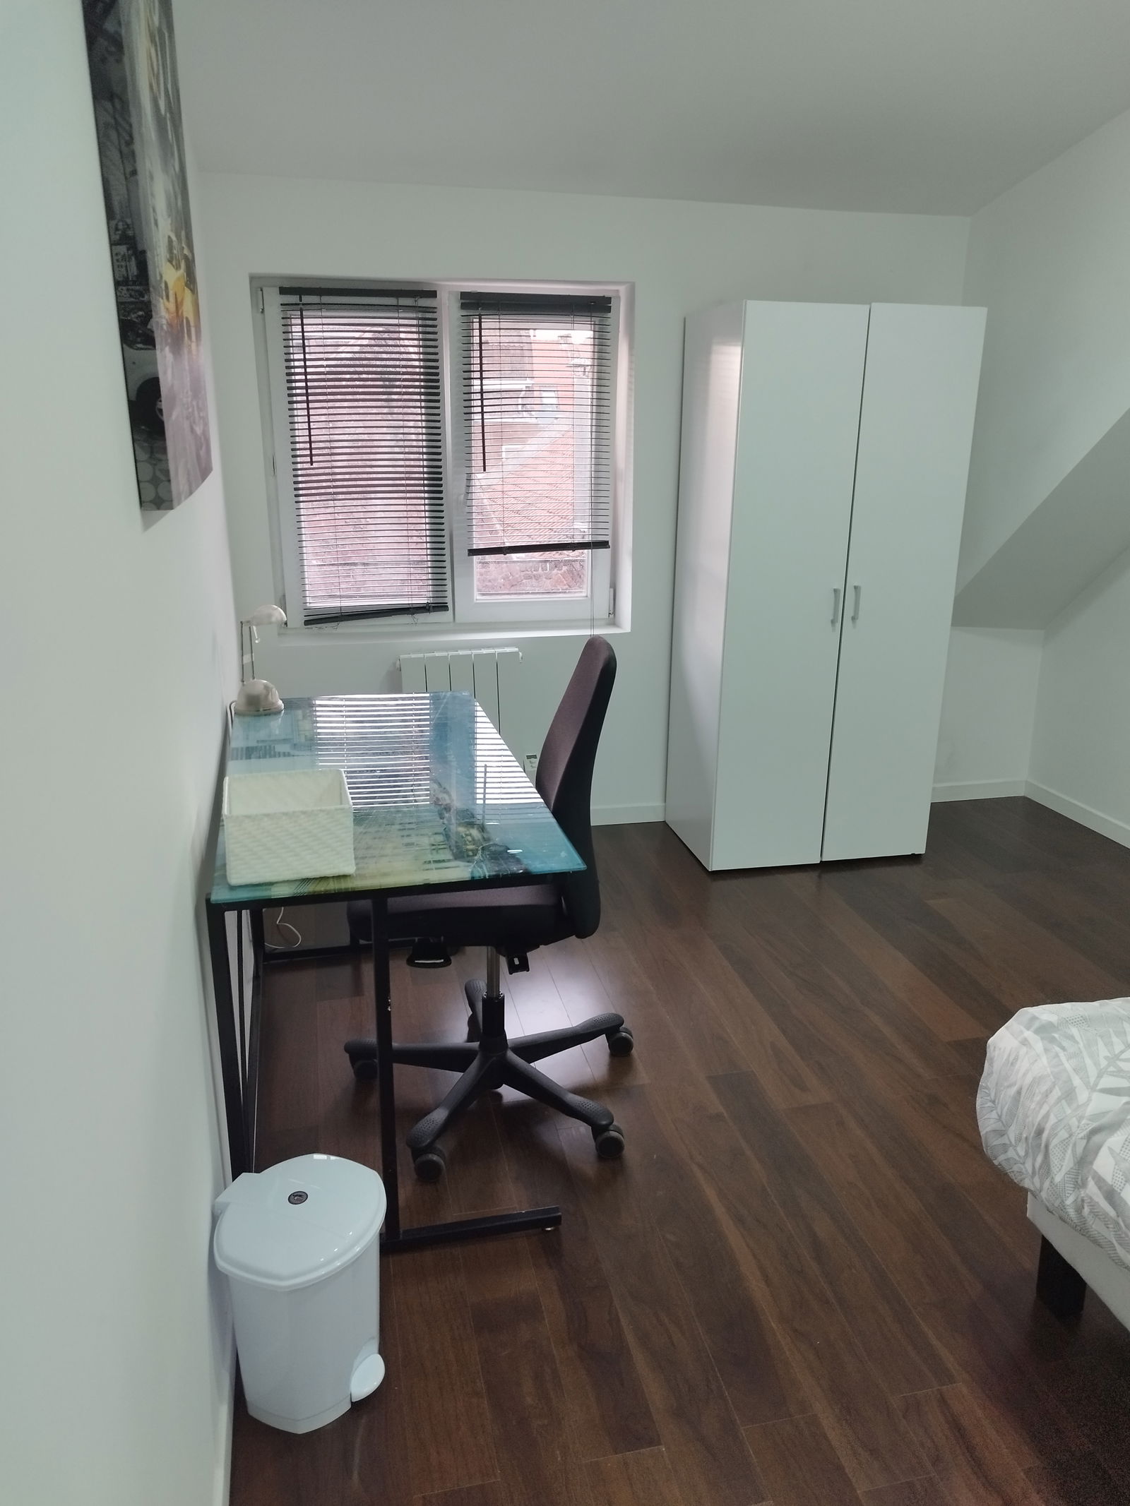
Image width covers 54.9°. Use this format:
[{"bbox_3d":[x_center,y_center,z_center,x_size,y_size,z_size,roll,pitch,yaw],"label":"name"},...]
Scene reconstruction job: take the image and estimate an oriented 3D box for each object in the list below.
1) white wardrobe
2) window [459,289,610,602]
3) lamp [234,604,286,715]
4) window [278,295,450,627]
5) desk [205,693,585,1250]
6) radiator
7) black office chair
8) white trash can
[{"bbox_3d":[0.815,-0.532,3.657,0.790,1.765,0.545,-4,18,-13],"label":"white wardrobe"},{"bbox_3d":[-0.086,-1.019,3.694,0.520,1.010,0.080,-4,18,-13],"label":"window"},{"bbox_3d":[-0.762,-0.237,2.718,0.145,0.275,0.120,-4,18,-13],"label":"lamp"},{"bbox_3d":[-0.645,-0.950,3.575,0.530,1.070,0.080,-4,18,-13],"label":"window"},{"bbox_3d":[-0.404,0.383,2.410,0.615,0.733,1.225,-4,18,-13],"label":"desk"},{"bbox_3d":[-0.346,-0.064,3.748,0.460,0.590,0.110,-4,18,-13],"label":"radiator"},{"bbox_3d":[-0.133,0.263,2.293,0.650,1.035,0.650,-2,17,-6],"label":"black office chair"},{"bbox_3d":[-0.394,0.833,1.649,0.250,0.320,0.250,7,18,19],"label":"white trash can"}]

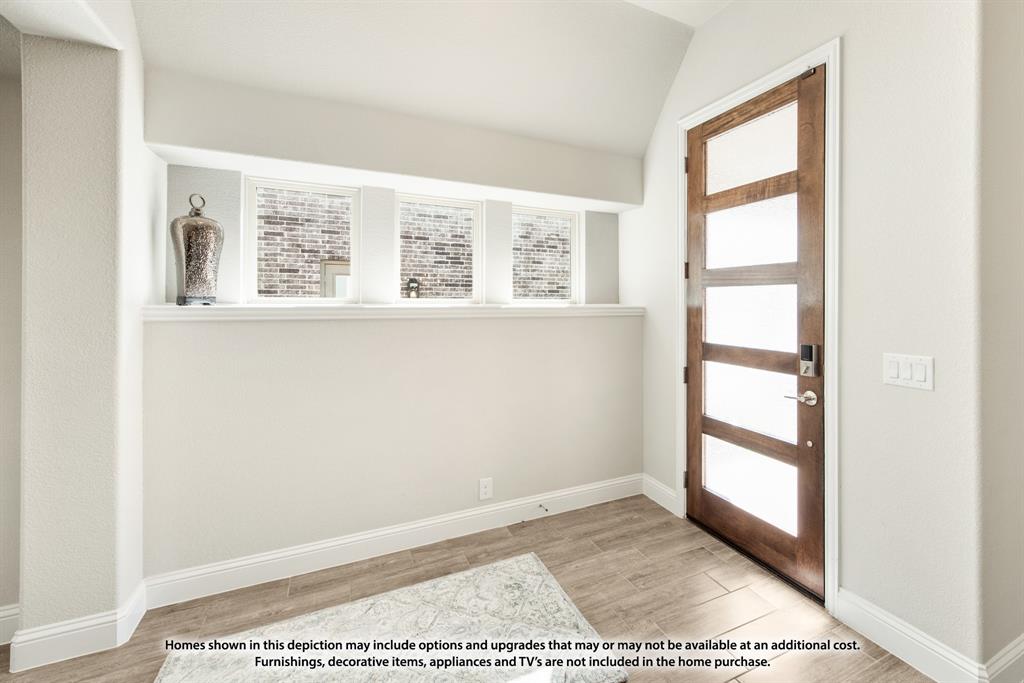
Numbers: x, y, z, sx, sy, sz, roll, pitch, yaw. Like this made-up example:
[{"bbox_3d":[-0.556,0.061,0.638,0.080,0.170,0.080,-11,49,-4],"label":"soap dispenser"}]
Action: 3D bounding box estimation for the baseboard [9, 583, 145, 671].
[{"bbox_3d":[-1.784,1.176,1.658,0.343,0.148,0.189,-2,5,-24],"label":"baseboard"}]

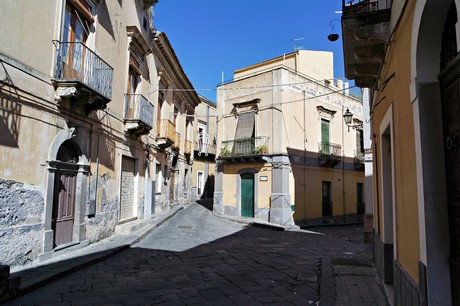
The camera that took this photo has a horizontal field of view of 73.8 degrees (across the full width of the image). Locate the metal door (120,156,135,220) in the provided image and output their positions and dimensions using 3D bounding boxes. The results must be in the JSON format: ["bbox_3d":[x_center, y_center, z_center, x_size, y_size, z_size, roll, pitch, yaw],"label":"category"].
[{"bbox_3d":[-4.248,1.418,12.417,0.092,2.429,1.716,1,-5,3],"label":"metal door"}]

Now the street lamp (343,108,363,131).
[{"bbox_3d":[4.718,-1.271,11.800,0.720,0.880,0.380,-3,-7,38],"label":"street lamp"}]

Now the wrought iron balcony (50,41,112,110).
[{"bbox_3d":[-3.880,-1.813,8.171,0.676,1.573,1.817,1,-5,3],"label":"wrought iron balcony"}]

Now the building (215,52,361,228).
[{"bbox_3d":[4.982,-0.720,22.656,11.880,10.477,5.362,6,-7,-44],"label":"building"}]

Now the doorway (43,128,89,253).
[{"bbox_3d":[-4.358,0.912,8.199,0.331,3.082,1.978,1,-5,3],"label":"doorway"}]

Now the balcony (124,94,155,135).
[{"bbox_3d":[-3.706,-1.403,12.521,0.644,1.532,1.702,1,-5,3],"label":"balcony"}]

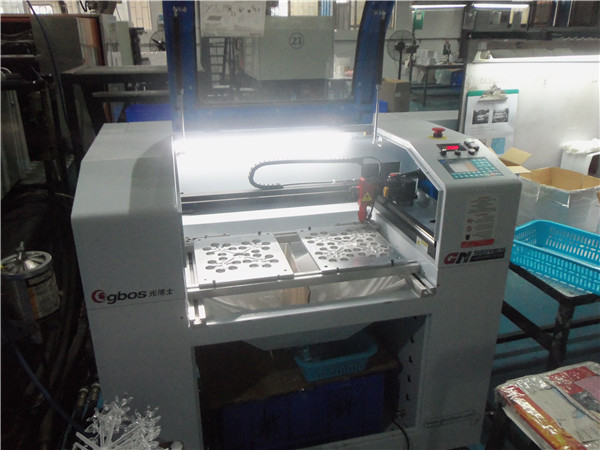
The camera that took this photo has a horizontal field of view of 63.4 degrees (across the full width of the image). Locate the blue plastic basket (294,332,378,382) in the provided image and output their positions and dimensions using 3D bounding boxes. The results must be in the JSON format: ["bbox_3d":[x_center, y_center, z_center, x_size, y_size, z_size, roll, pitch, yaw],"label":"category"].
[{"bbox_3d":[0.088,0.424,1.673,0.280,0.100,0.270,-6,21,-15],"label":"blue plastic basket"}]

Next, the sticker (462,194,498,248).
[{"bbox_3d":[0.515,-0.009,1.379,0.101,0.154,0.002,-5,21,-13],"label":"sticker"}]

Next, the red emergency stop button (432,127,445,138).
[{"bbox_3d":[0.446,-0.296,1.561,0.040,0.032,0.040,-5,21,-13],"label":"red emergency stop button"}]

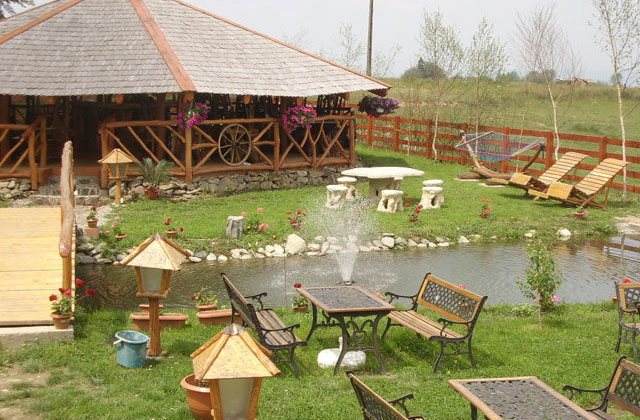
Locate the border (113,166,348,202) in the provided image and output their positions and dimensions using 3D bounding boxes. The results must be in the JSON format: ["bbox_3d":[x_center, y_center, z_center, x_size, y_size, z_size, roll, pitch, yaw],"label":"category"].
[{"bbox_3d":[-2.016,-0.789,21.641,7.158,0.750,0.700,-4,10,-39],"label":"border"}]

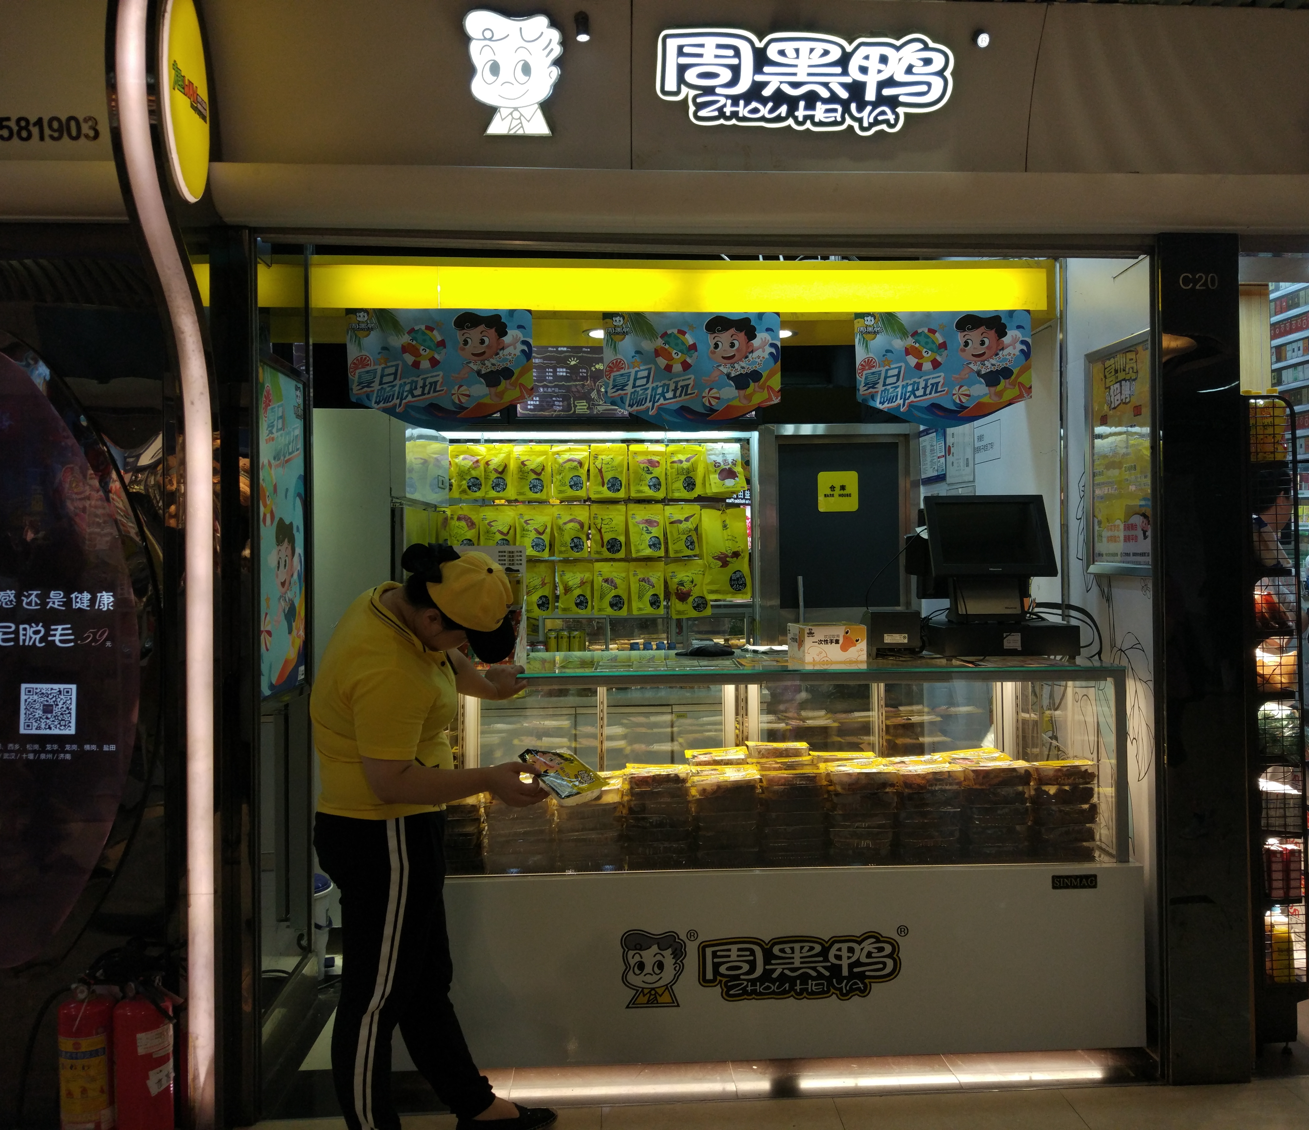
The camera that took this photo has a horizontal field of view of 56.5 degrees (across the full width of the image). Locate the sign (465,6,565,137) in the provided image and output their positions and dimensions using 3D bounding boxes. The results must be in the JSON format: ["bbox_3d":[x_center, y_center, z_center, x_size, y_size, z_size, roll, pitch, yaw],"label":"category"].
[{"bbox_3d":[-0.327,-1.151,2.861,0.221,0.268,0.060,0,21,-3],"label":"sign"}]

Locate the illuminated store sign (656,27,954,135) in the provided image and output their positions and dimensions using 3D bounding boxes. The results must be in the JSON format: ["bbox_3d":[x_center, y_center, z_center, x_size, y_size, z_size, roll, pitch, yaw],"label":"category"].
[{"bbox_3d":[0.353,-1.148,2.901,0.692,0.225,0.060,0,21,-3],"label":"illuminated store sign"}]

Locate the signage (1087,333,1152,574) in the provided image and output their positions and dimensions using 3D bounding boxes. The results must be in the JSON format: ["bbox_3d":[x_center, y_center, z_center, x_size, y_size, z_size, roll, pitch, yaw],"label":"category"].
[{"bbox_3d":[1.435,-0.336,3.773,0.035,0.720,0.520,-1,0,-3],"label":"signage"}]

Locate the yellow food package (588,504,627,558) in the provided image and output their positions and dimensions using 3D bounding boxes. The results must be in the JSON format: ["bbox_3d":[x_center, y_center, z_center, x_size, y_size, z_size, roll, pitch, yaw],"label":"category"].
[{"bbox_3d":[-0.191,-0.141,5.089,0.147,0.226,0.045,0,-1,-3],"label":"yellow food package"}]

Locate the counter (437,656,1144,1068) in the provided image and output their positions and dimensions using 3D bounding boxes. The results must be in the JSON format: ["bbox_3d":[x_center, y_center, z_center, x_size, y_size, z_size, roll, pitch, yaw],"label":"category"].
[{"bbox_3d":[0.297,0.833,3.804,2.100,1.055,0.880,-1,0,-3],"label":"counter"}]

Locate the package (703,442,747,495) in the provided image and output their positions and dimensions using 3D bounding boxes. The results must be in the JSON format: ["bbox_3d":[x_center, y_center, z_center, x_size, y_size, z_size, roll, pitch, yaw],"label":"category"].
[{"bbox_3d":[0.316,-0.428,5.399,0.179,0.235,0.040,-1,0,-3],"label":"package"}]

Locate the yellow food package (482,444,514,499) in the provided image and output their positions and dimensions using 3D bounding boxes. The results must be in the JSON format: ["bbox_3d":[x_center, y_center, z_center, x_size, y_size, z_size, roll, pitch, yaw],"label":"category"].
[{"bbox_3d":[-0.657,-0.388,5.062,0.141,0.225,0.045,0,-1,-3],"label":"yellow food package"}]

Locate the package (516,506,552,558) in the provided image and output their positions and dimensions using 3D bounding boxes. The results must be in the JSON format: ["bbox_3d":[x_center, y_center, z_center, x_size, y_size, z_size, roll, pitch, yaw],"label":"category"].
[{"bbox_3d":[-0.532,-0.145,5.378,0.158,0.230,0.040,-1,0,-3],"label":"package"}]

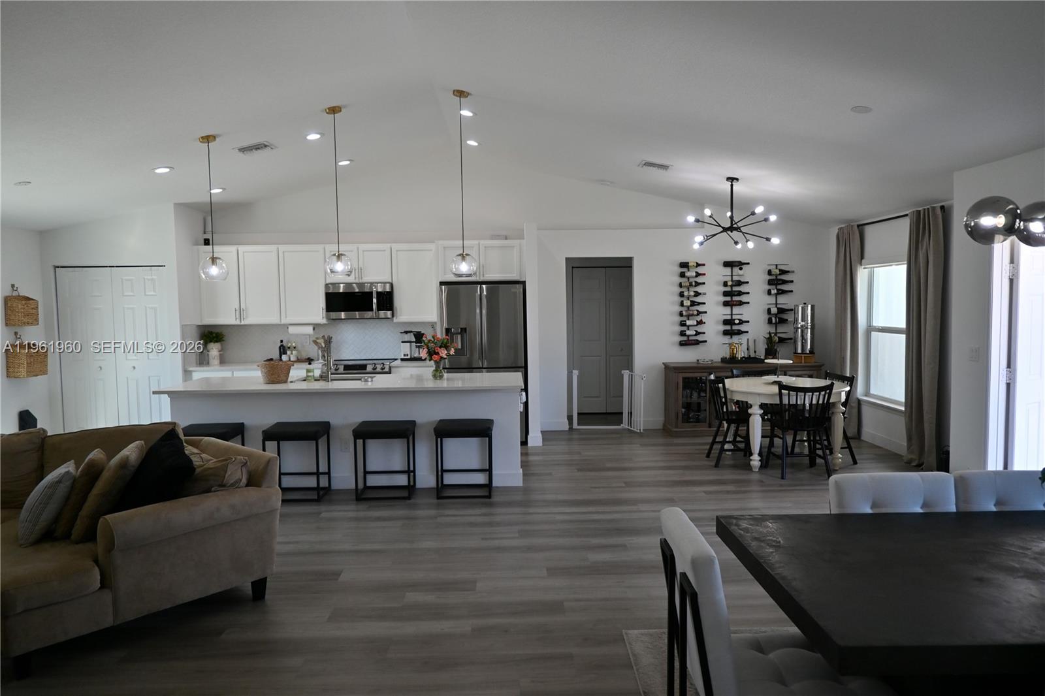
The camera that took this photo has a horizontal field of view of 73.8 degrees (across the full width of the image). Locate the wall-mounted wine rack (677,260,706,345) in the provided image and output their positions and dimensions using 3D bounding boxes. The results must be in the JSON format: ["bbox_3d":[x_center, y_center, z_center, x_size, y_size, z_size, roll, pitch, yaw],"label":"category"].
[{"bbox_3d":[2.079,-0.531,8.462,0.340,1.035,0.120,-1,4,-1],"label":"wall-mounted wine rack"}]

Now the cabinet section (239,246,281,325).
[{"bbox_3d":[-3.032,-0.727,8.044,0.469,0.887,0.040,-1,4,-1],"label":"cabinet section"}]

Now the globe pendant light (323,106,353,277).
[{"bbox_3d":[-1.531,-1.286,5.744,0.230,1.390,0.230,-1,4,-1],"label":"globe pendant light"}]

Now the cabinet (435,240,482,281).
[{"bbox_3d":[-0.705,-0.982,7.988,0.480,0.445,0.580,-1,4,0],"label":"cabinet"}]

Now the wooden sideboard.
[{"bbox_3d":[2.592,0.597,8.240,1.740,0.815,0.520,-1,4,0],"label":"wooden sideboard"}]

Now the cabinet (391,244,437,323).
[{"bbox_3d":[-1.241,-0.757,8.152,0.510,0.900,0.330,-1,4,-1],"label":"cabinet"}]

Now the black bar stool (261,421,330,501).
[{"bbox_3d":[-1.858,0.936,5.785,0.450,0.600,0.370,-1,4,-1],"label":"black bar stool"}]

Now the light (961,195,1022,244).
[{"bbox_3d":[1.479,-0.401,2.195,0.150,0.150,0.150,-1,4,-1],"label":"light"}]

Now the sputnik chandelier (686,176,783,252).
[{"bbox_3d":[2.047,-1.311,6.775,0.900,0.700,0.880,-1,4,-1],"label":"sputnik chandelier"}]

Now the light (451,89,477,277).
[{"bbox_3d":[-0.518,-1.402,5.988,0.230,1.600,0.230,-1,4,0],"label":"light"}]

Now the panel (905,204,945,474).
[{"bbox_3d":[3.740,-0.080,6.515,0.130,2.400,0.460,-1,4,-1],"label":"panel"}]

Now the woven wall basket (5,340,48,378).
[{"bbox_3d":[-5.136,0.110,7.225,0.190,0.370,0.330,-1,4,-1],"label":"woven wall basket"}]

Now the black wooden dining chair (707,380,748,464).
[{"bbox_3d":[2.075,0.688,6.775,0.480,0.840,0.470,-1,4,-1],"label":"black wooden dining chair"}]

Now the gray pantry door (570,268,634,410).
[{"bbox_3d":[1.146,-0.107,9.742,0.880,2.040,0.045,-1,4,0],"label":"gray pantry door"}]

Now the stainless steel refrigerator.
[{"bbox_3d":[-0.430,0.181,7.915,0.910,1.775,0.830,-1,4,0],"label":"stainless steel refrigerator"}]

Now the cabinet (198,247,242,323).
[{"bbox_3d":[-3.493,-0.735,8.198,0.459,0.908,0.330,-1,4,-1],"label":"cabinet"}]

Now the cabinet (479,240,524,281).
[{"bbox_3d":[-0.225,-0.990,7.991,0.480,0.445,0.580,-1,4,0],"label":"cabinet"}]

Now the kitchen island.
[{"bbox_3d":[-1.503,0.751,6.180,3.000,0.900,1.080,-1,4,0],"label":"kitchen island"}]

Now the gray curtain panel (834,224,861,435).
[{"bbox_3d":[3.682,-0.185,7.829,0.140,2.370,0.500,-1,4,-1],"label":"gray curtain panel"}]

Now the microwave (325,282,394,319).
[{"bbox_3d":[-1.838,-0.548,8.033,0.757,0.410,0.410,-1,4,0],"label":"microwave"}]

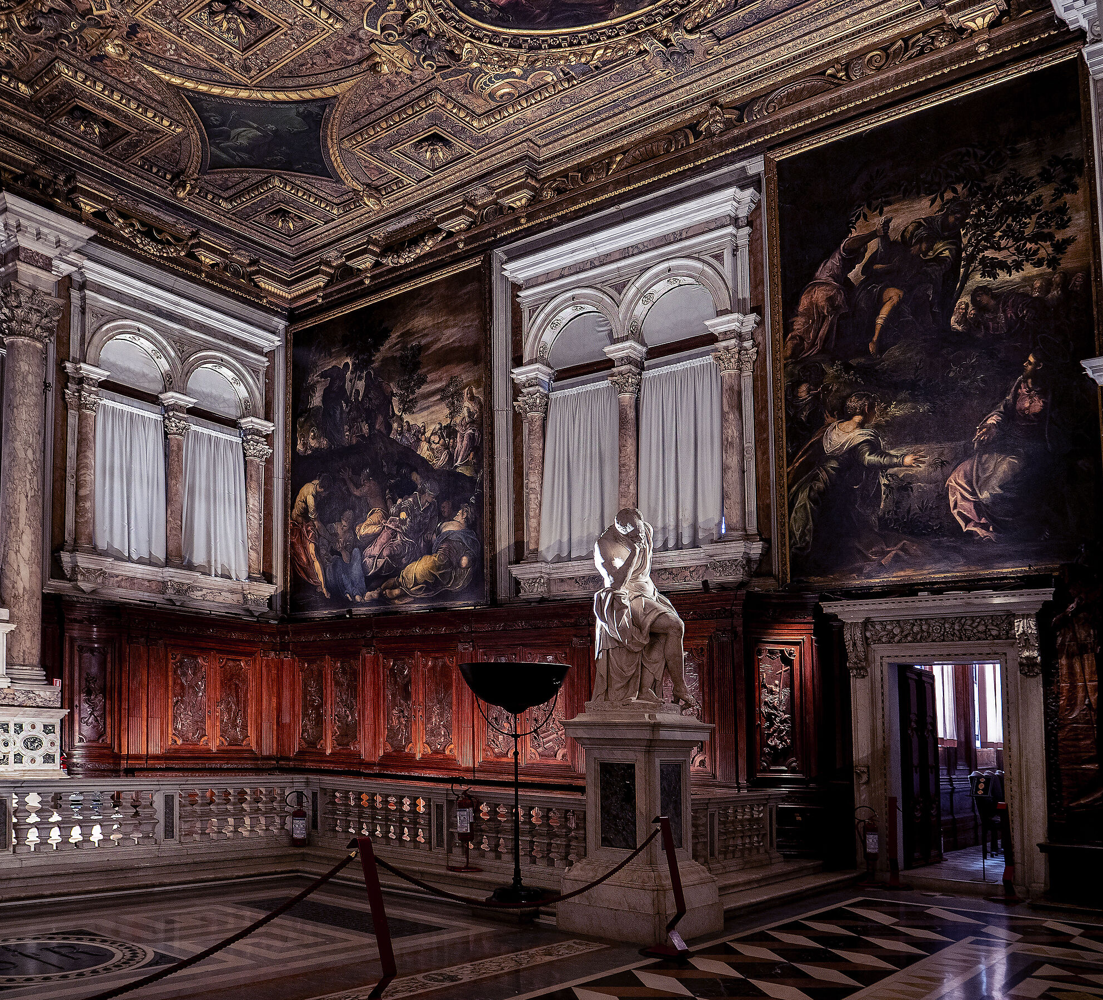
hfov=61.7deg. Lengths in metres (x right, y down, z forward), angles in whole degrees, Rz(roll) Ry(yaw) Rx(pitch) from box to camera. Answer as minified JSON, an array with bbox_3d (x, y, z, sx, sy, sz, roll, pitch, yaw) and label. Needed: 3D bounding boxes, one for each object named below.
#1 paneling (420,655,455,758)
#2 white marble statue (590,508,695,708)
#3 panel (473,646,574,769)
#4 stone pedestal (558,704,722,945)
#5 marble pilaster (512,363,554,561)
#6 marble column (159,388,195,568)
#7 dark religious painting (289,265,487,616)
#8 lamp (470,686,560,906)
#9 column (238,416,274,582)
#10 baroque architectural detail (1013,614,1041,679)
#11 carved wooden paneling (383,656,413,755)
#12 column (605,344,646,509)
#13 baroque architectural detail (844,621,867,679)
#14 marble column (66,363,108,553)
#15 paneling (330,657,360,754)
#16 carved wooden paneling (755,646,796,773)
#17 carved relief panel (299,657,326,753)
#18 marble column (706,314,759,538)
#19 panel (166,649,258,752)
[{"bbox_3d":[-1.710,3.115,13.925,0.698,1.500,0.100,-8,-16,35],"label":"paneling"},{"bbox_3d":[0.764,0.892,7.747,0.720,1.658,0.740,11,-16,-34],"label":"white marble statue"},{"bbox_3d":[-0.388,2.941,12.988,1.733,1.641,0.100,-8,-16,35],"label":"panel"},{"bbox_3d":[0.659,2.522,7.369,0.880,1.639,0.780,-8,-16,35],"label":"stone pedestal"},{"bbox_3d":[-0.296,-0.592,14.200,0.450,3.060,0.450,-5,-7,36],"label":"marble pilaster"},{"bbox_3d":[-6.328,-0.334,15.600,0.440,2.980,0.440,-5,-7,39],"label":"marble column"},{"bbox_3d":[-2.875,-0.904,16.200,4.850,5.500,0.180,-6,-9,36],"label":"dark religious painting"},{"bbox_3d":[-0.269,2.426,7.923,0.840,1.878,0.840,1,-13,0],"label":"lamp"},{"bbox_3d":[-5.398,-0.010,16.900,0.360,2.850,0.520,-7,-9,37],"label":"column"},{"bbox_3d":[5.324,1.621,10.350,0.240,0.720,0.200,-5,-7,36],"label":"baroque architectural detail"},{"bbox_3d":[-2.551,3.418,15.400,0.660,1.620,0.100,-6,-9,36],"label":"carved wooden paneling"},{"bbox_3d":[1.080,-0.793,13.400,0.440,2.980,0.440,-5,-7,36],"label":"column"},{"bbox_3d":[3.744,1.850,11.400,0.230,0.710,0.200,-5,-7,36],"label":"baroque architectural detail"},{"bbox_3d":[-7.030,-0.630,13.989,0.420,2.863,0.500,-8,-16,35],"label":"marble column"},{"bbox_3d":[-3.592,3.574,16.100,0.680,1.660,0.100,-6,-9,36],"label":"paneling"},{"bbox_3d":[2.643,2.466,10.860,0.502,1.457,0.100,-8,-16,35],"label":"carved wooden paneling"},{"bbox_3d":[-4.189,3.587,16.200,0.680,1.660,0.120,-5,-7,36],"label":"carved relief panel"},{"bbox_3d":[2.359,-0.940,12.000,0.570,2.850,0.360,-6,-9,36],"label":"marble column"},{"bbox_3d":[-5.638,3.347,15.350,0.100,1.551,1.721,-8,-16,35],"label":"panel"}]

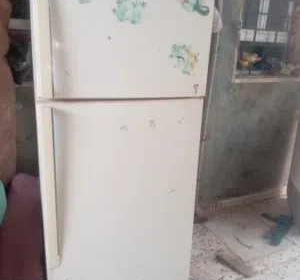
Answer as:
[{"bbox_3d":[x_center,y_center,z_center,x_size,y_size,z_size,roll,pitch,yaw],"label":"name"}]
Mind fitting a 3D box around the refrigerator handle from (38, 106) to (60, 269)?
[{"bbox_3d":[-0.392,0.211,1.280,0.050,0.695,0.040,-4,17,-22],"label":"refrigerator handle"}]

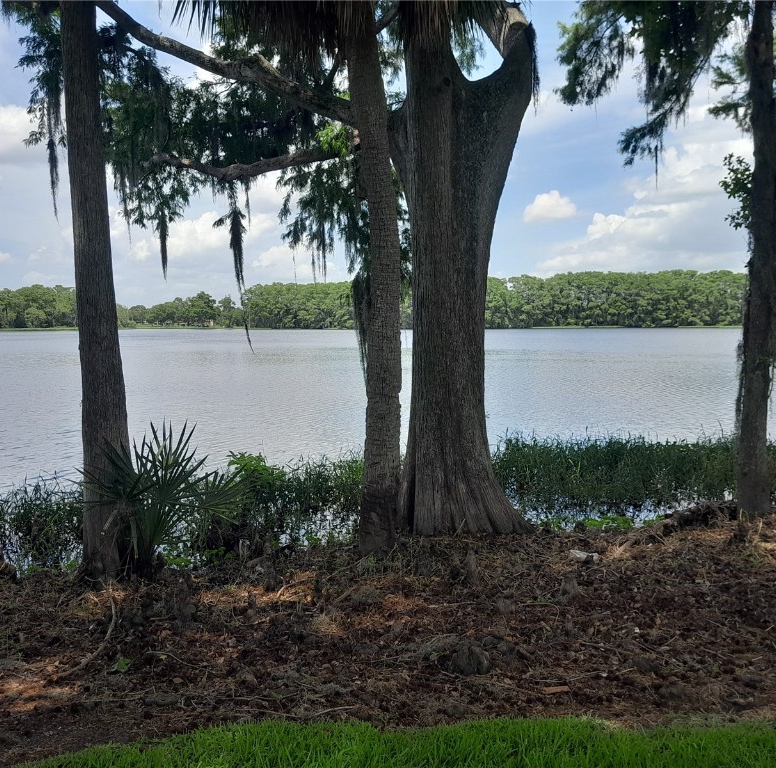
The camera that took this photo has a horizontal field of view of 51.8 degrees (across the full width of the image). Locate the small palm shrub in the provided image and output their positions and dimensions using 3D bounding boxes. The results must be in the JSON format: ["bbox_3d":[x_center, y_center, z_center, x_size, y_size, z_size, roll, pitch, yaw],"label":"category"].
[{"bbox_3d":[-1.779,0.903,6.300,1.280,1.200,1.150,0,4,0],"label":"small palm shrub"}]

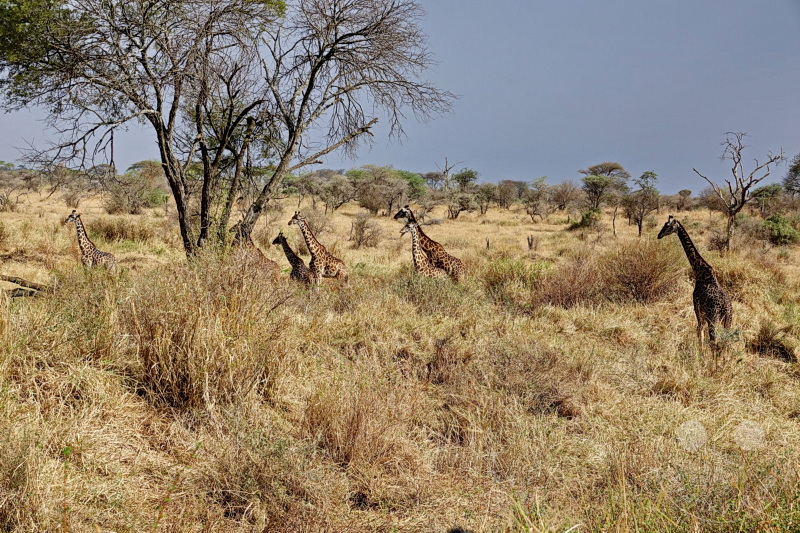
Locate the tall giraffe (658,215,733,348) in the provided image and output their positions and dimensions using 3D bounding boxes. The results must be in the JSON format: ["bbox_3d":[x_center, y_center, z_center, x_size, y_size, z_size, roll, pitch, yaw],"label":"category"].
[{"bbox_3d":[8.637,0.599,50.000,1.000,4.238,2.500,3,3,30],"label":"tall giraffe"}]

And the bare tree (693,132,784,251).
[{"bbox_3d":[24.142,-5.349,122.000,6.561,8.416,5.249,1,3,0],"label":"bare tree"}]

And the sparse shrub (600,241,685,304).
[{"bbox_3d":[9.882,0.164,70.000,3.356,2.619,3.188,1,3,0],"label":"sparse shrub"}]

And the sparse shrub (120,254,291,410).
[{"bbox_3d":[-3.638,1.235,32.000,3.180,2.918,3.021,1,3,0],"label":"sparse shrub"}]

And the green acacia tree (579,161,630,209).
[{"bbox_3d":[28.094,-11.265,235.000,7.144,6.594,6.787,1,3,0],"label":"green acacia tree"}]

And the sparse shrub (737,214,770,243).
[{"bbox_3d":[26.865,-2.888,130.000,2.584,2.128,2.455,1,3,0],"label":"sparse shrub"}]

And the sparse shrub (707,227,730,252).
[{"bbox_3d":[22.087,-1.809,119.000,1.530,1.670,1.454,1,3,0],"label":"sparse shrub"}]

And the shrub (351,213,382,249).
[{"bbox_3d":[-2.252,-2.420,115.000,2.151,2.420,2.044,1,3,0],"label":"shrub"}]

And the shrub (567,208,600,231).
[{"bbox_3d":[16.949,-4.341,158.000,3.140,2.032,2.983,1,3,0],"label":"shrub"}]

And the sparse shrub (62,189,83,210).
[{"bbox_3d":[-33.607,-6.957,175.000,2.251,2.046,2.138,1,3,0],"label":"sparse shrub"}]

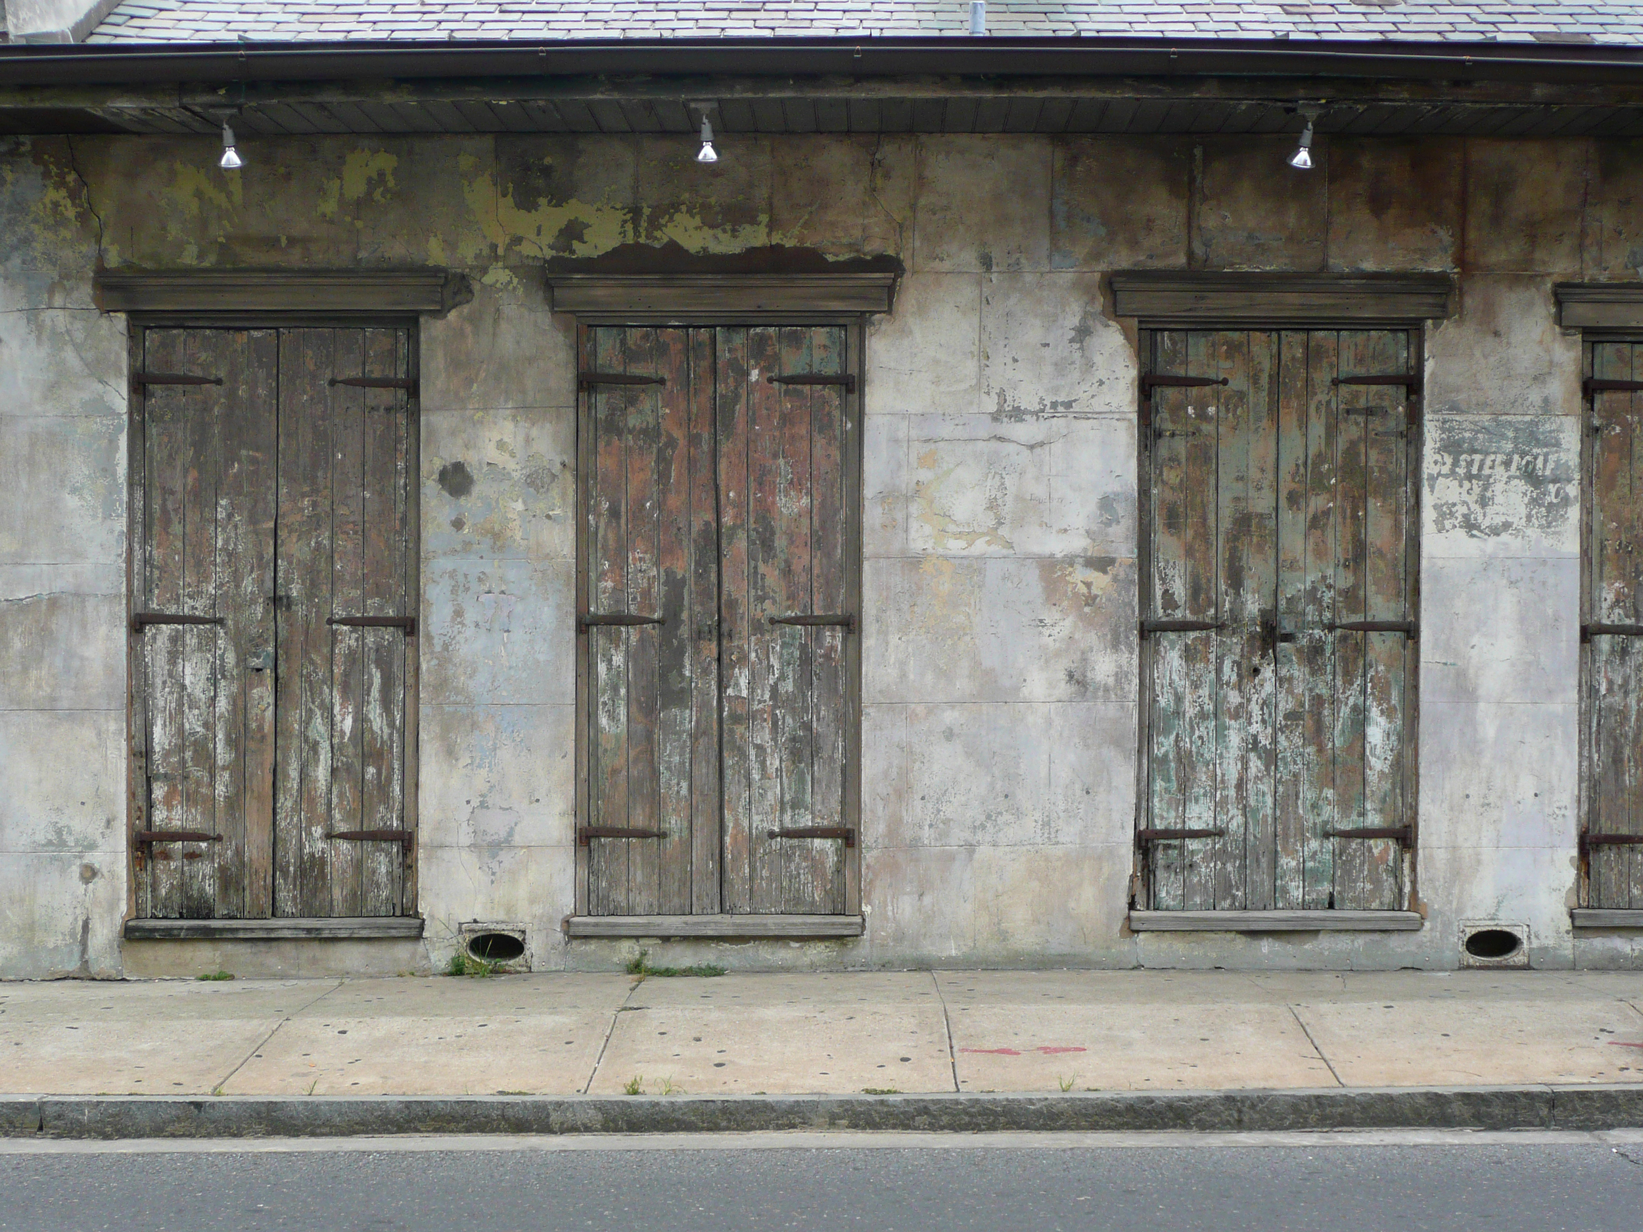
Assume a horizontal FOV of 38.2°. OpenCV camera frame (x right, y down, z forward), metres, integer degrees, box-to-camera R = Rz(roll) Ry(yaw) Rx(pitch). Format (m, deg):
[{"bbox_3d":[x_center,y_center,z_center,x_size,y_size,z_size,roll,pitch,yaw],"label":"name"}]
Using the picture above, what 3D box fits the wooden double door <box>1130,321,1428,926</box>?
[{"bbox_3d":[1.907,0.019,9.920,1.148,2.436,0.080,0,1,0],"label":"wooden double door"}]

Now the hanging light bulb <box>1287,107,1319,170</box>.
[{"bbox_3d":[1.879,-1.864,9.266,0.115,0.246,0.120,8,1,0],"label":"hanging light bulb"}]

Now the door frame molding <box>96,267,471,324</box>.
[{"bbox_3d":[-2.240,-1.327,9.836,1.527,0.234,0.130,0,1,0],"label":"door frame molding"}]

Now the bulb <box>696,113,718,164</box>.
[{"bbox_3d":[-0.446,-1.864,9.266,0.105,0.205,0.110,-2,1,0],"label":"bulb"}]

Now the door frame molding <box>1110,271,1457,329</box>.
[{"bbox_3d":[1.918,-1.311,9.836,1.436,0.245,0.130,0,1,0],"label":"door frame molding"}]

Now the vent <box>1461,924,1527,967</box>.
[{"bbox_3d":[2.821,1.382,9.945,0.290,0.199,0.080,0,1,0],"label":"vent"}]

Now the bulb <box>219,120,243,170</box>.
[{"bbox_3d":[-2.304,-1.839,9.267,0.105,0.195,0.110,-5,1,0],"label":"bulb"}]

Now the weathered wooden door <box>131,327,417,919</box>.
[{"bbox_3d":[-2.286,0.029,9.921,1.207,2.479,0.080,0,1,0],"label":"weathered wooden door"}]

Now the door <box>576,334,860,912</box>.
[{"bbox_3d":[-0.435,0.021,9.920,1.175,2.474,0.080,0,1,0],"label":"door"}]

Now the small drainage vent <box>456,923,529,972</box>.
[{"bbox_3d":[-1.372,1.388,9.945,0.307,0.210,0.080,0,1,0],"label":"small drainage vent"}]

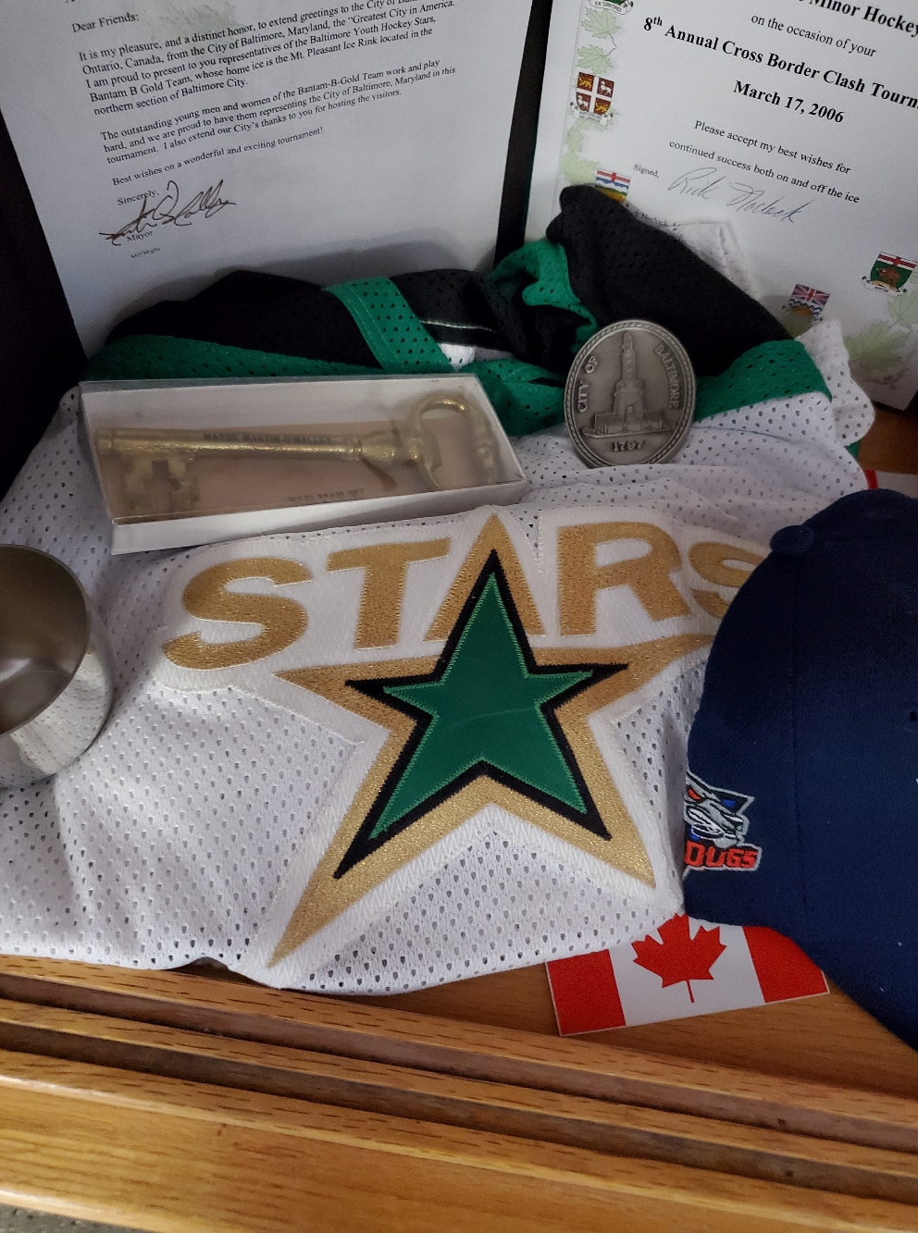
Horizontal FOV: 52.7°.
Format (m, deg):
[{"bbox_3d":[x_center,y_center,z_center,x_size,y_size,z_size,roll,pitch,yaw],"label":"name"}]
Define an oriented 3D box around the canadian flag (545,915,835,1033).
[{"bbox_3d":[0.083,0.125,0.347,0.102,0.002,0.045,-6,58,-8],"label":"canadian flag"}]

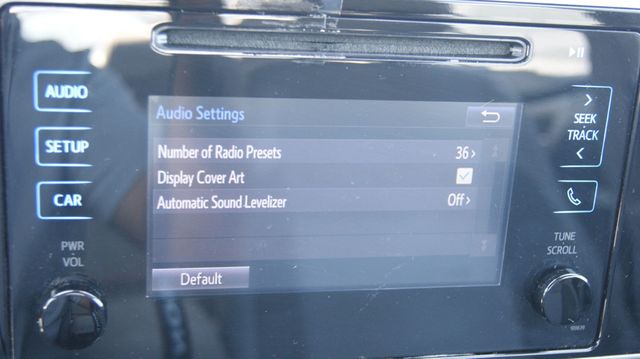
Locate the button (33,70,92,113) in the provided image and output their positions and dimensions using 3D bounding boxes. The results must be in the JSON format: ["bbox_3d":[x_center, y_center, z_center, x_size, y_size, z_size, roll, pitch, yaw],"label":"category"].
[{"bbox_3d":[-0.083,-0.028,0.287,0.018,0.014,0.003,0,17,-14],"label":"button"}]

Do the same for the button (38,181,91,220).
[{"bbox_3d":[-0.086,0.007,0.297,0.018,0.013,0.003,0,17,-14],"label":"button"}]

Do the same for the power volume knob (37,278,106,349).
[{"bbox_3d":[-0.085,0.046,0.304,0.022,0.022,0.011,0,17,-14],"label":"power volume knob"}]

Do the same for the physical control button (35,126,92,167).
[{"bbox_3d":[-0.085,-0.011,0.292,0.018,0.013,0.003,0,17,-14],"label":"physical control button"}]

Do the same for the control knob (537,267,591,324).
[{"bbox_3d":[0.094,0.045,0.347,0.021,0.021,0.011,0,17,-14],"label":"control knob"}]

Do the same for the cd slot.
[{"bbox_3d":[0.010,-0.047,0.305,0.135,0.009,0.006,0,17,-14],"label":"cd slot"}]

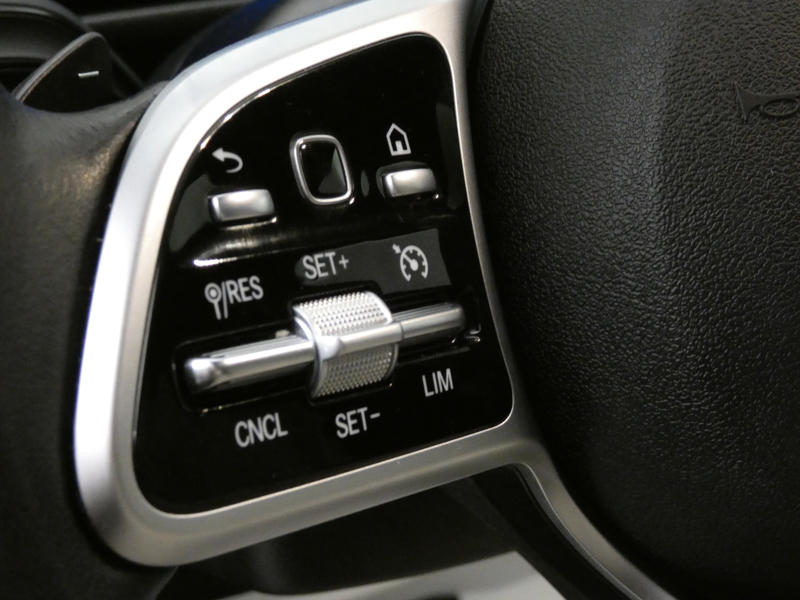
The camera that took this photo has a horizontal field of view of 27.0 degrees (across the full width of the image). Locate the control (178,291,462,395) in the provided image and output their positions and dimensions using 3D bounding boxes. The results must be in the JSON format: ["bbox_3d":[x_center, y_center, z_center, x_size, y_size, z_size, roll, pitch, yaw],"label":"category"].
[{"bbox_3d":[-0.011,0.006,0.226,0.049,0.012,0.009,-12,0,-43],"label":"control"}]

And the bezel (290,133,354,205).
[{"bbox_3d":[-0.011,-0.018,0.230,0.002,0.010,0.009,-11,0,44],"label":"bezel"}]

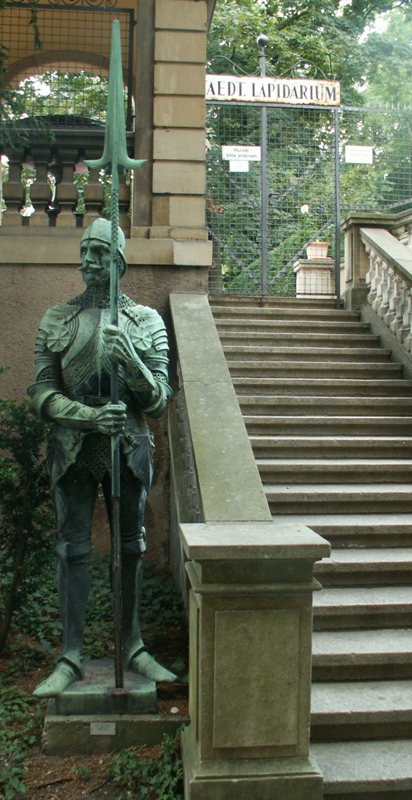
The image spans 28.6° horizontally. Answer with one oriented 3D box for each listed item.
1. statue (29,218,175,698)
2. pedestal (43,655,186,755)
[{"bbox_3d":[-0.471,0.213,3.723,0.671,2.119,0.486,1,1,-5],"label":"statue"},{"bbox_3d":[-0.394,1.399,3.732,0.642,0.258,0.505,1,1,-3],"label":"pedestal"}]

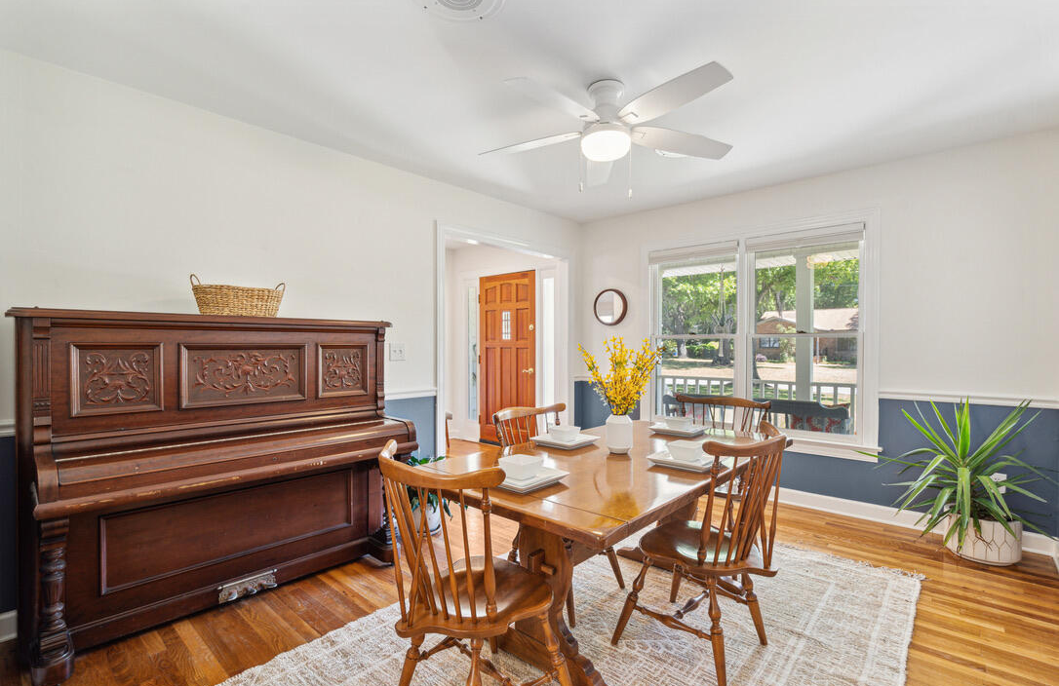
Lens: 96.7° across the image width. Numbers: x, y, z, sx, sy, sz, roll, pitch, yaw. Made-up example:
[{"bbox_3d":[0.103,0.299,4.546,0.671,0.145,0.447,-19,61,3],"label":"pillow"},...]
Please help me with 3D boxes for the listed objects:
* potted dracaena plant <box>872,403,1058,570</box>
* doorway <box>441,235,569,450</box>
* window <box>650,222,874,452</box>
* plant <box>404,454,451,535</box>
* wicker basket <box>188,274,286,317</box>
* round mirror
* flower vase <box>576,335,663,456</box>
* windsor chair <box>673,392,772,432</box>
[{"bbox_3d":[2.484,0.768,2.699,0.740,0.880,0.620,0,0,43],"label":"potted dracaena plant"},{"bbox_3d":[-0.174,0.197,4.139,0.160,2.050,1.580,0,0,43],"label":"doorway"},{"bbox_3d":[1.716,-0.037,3.788,1.740,1.630,0.120,0,0,43],"label":"window"},{"bbox_3d":[-0.641,0.968,3.058,0.360,0.490,0.370,0,0,0],"label":"plant"},{"bbox_3d":[-1.488,-0.224,2.401,0.260,0.205,0.400,0,0,43],"label":"wicker basket"},{"bbox_3d":[0.787,-0.353,4.575,0.370,0.370,0.050,0,0,43],"label":"round mirror"},{"bbox_3d":[0.387,0.220,1.986,0.340,0.475,0.320,0,0,0],"label":"flower vase"},{"bbox_3d":[1.057,0.759,2.653,0.550,0.900,0.530,0,0,43],"label":"windsor chair"}]

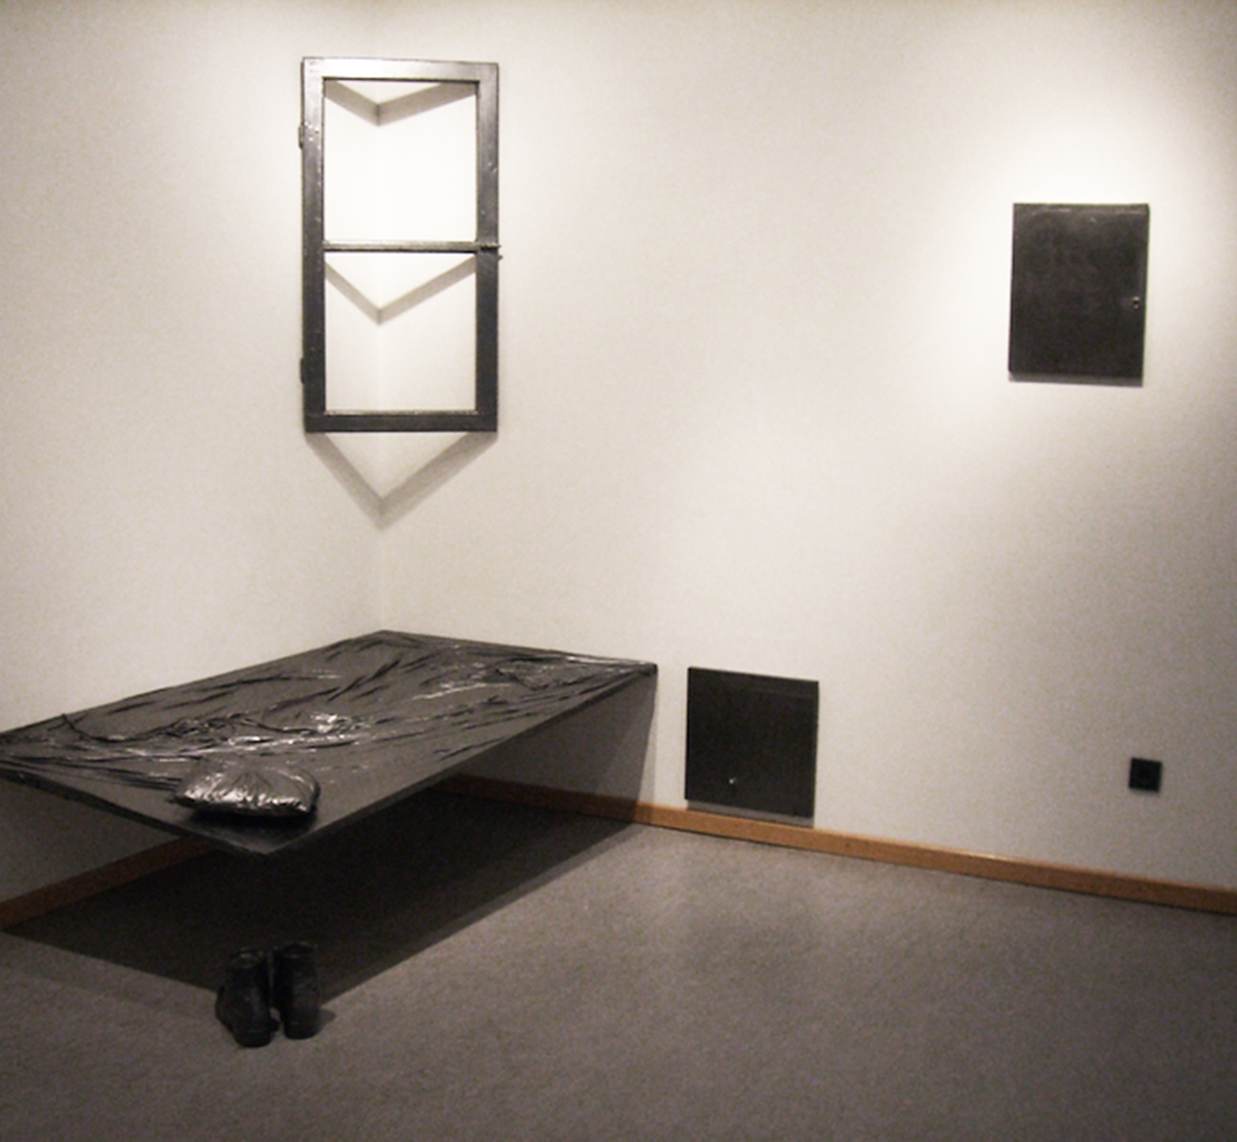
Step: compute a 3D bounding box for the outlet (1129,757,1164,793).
[{"bbox_3d":[1.401,0.546,4.447,0.084,0.084,0.020,5,10,27],"label":"outlet"}]

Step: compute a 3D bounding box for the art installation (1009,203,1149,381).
[{"bbox_3d":[1.200,-0.734,4.357,0.352,0.445,0.030,5,10,27],"label":"art installation"}]

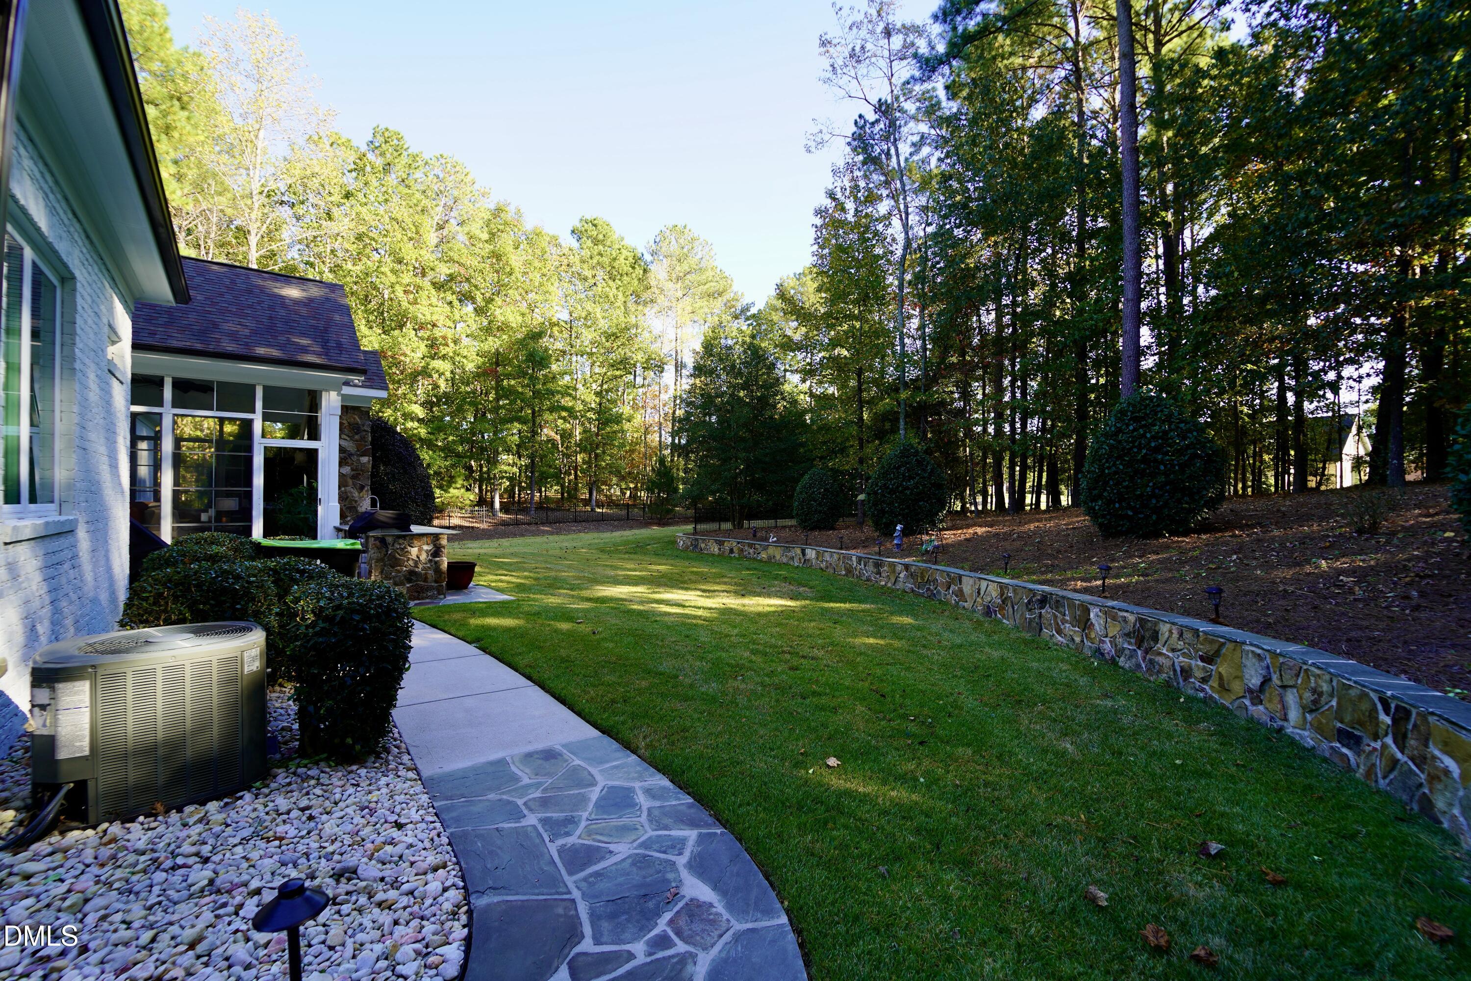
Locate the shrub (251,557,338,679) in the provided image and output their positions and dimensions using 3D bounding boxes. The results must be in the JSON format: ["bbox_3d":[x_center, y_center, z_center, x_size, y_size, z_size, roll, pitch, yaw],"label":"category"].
[{"bbox_3d":[-3.357,0.966,4.367,0.620,0.911,0.620,1,-1,-41],"label":"shrub"}]

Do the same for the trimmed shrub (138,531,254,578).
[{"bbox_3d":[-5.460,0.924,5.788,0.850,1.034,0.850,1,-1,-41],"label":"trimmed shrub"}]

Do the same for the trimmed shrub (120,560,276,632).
[{"bbox_3d":[-4.026,0.967,4.237,0.800,0.905,0.750,1,-1,-41],"label":"trimmed shrub"}]

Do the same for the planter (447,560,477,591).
[{"bbox_3d":[-4.182,1.276,8.583,0.540,0.410,0.540,0,-1,0],"label":"planter"}]

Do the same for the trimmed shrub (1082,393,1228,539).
[{"bbox_3d":[6.482,-0.396,8.906,1.850,2.209,1.850,-1,-1,37],"label":"trimmed shrub"}]

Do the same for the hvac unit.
[{"bbox_3d":[-2.765,1.049,2.777,0.740,0.700,0.740,1,-1,-41],"label":"hvac unit"}]

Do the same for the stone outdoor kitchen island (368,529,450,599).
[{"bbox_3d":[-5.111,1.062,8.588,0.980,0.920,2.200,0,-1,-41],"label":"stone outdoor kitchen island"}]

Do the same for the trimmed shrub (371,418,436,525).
[{"bbox_3d":[-8.734,-0.107,14.003,2.500,3.328,2.500,0,-1,0],"label":"trimmed shrub"}]

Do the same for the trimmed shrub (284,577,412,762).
[{"bbox_3d":[-2.136,0.939,3.137,0.600,0.930,0.620,1,-1,-41],"label":"trimmed shrub"}]

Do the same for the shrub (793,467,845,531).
[{"bbox_3d":[2.273,0.228,15.498,1.400,1.701,1.400,0,-1,0],"label":"shrub"}]

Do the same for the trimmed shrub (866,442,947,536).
[{"bbox_3d":[3.682,-0.043,12.302,1.700,1.988,1.700,0,-1,0],"label":"trimmed shrub"}]

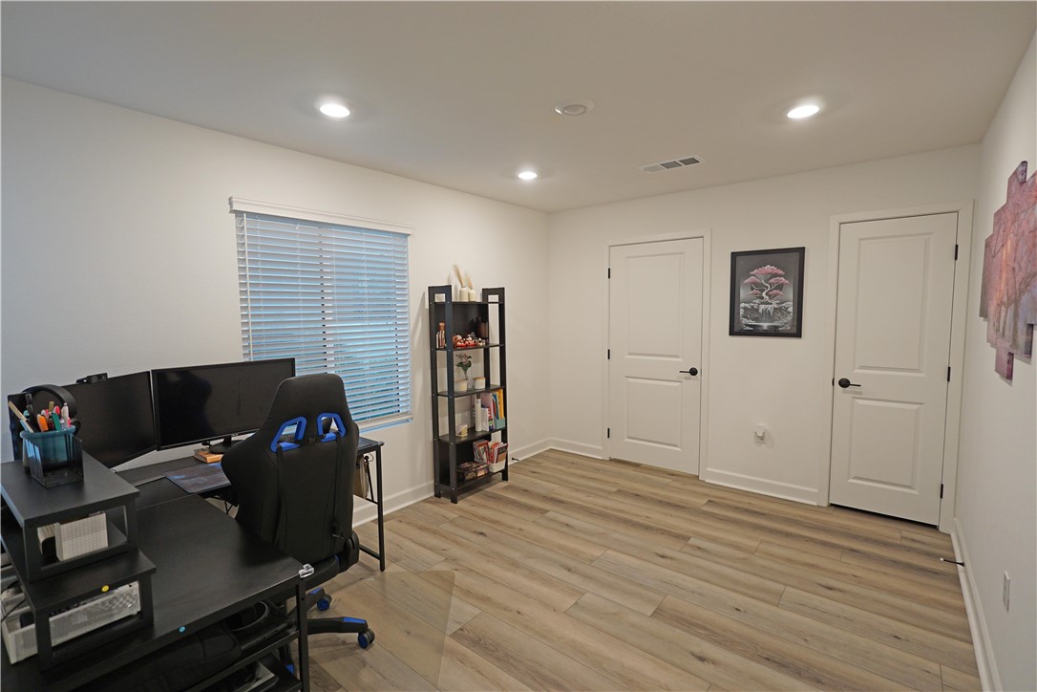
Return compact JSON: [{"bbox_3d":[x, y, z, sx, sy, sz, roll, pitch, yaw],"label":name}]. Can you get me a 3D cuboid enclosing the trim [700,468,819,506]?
[{"bbox_3d":[1.904,1.111,3.665,0.815,0.105,0.018,3,6,38],"label":"trim"}]

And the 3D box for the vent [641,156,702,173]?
[{"bbox_3d":[1.034,-1.228,3.129,0.385,0.020,0.165,3,6,40],"label":"vent"}]

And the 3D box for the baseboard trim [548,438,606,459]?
[{"bbox_3d":[0.585,1.044,4.679,0.612,0.105,0.018,3,6,38],"label":"baseboard trim"}]

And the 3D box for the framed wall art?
[{"bbox_3d":[1.897,-0.400,3.535,0.500,0.661,0.030,3,6,38],"label":"framed wall art"}]

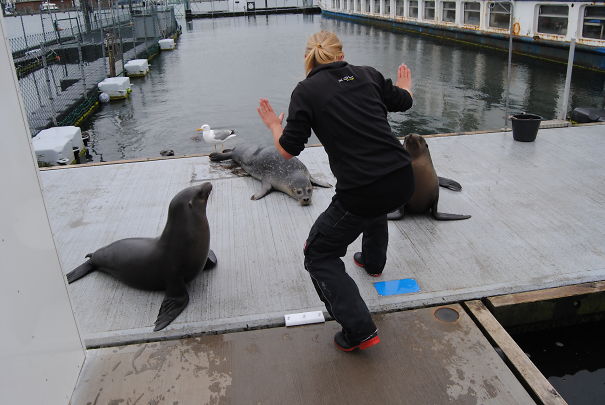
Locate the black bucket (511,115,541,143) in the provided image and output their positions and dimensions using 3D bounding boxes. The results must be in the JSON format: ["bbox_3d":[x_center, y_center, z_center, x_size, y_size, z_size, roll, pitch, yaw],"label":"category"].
[{"bbox_3d":[2.527,-0.826,5.323,0.318,0.246,0.318,-1,25,1],"label":"black bucket"}]

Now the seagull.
[{"bbox_3d":[-0.937,-0.703,5.144,0.461,0.359,0.154,-9,26,-16],"label":"seagull"}]

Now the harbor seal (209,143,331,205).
[{"bbox_3d":[-0.403,-0.386,4.464,0.676,0.338,1.537,-20,30,-34],"label":"harbor seal"}]

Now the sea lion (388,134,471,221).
[{"bbox_3d":[0.980,-0.321,3.809,0.738,0.676,0.840,3,25,11],"label":"sea lion"}]

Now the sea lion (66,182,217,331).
[{"bbox_3d":[-1.005,0.210,2.749,1.025,0.707,0.666,5,25,14],"label":"sea lion"}]

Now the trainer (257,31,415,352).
[{"bbox_3d":[0.258,-0.111,2.515,0.769,1.506,0.820,-16,28,-29],"label":"trainer"}]

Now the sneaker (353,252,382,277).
[{"bbox_3d":[0.409,0.376,2.996,0.102,0.118,0.261,-22,31,-37],"label":"sneaker"}]

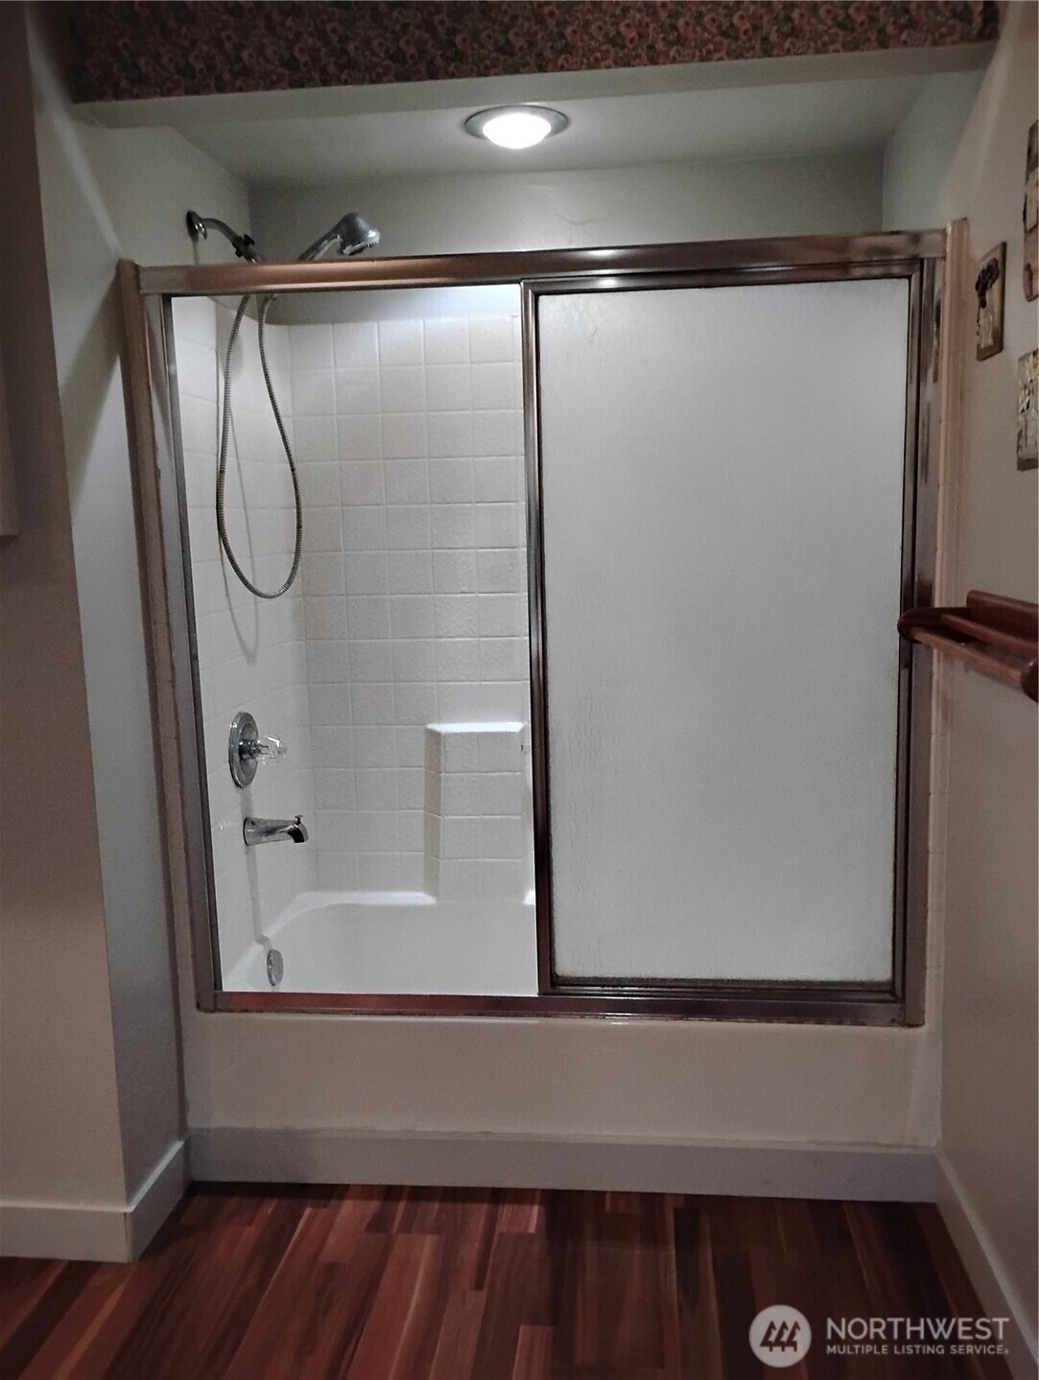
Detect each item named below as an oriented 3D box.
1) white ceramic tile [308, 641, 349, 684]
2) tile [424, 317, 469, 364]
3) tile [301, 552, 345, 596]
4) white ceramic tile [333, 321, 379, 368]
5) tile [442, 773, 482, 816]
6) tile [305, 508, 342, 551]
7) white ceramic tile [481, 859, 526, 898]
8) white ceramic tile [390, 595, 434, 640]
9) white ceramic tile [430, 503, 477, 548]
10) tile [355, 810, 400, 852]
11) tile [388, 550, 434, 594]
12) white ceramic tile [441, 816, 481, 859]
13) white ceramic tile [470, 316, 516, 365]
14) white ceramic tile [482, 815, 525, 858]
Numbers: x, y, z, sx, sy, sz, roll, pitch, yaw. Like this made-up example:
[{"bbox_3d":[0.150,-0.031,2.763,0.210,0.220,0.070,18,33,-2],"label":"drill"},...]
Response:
[{"bbox_3d":[-0.490,-0.071,2.870,0.109,0.109,0.010,-1,9,5],"label":"white ceramic tile"},{"bbox_3d":[-0.177,-0.854,2.730,0.111,0.111,0.010,-1,9,5],"label":"tile"},{"bbox_3d":[-0.495,-0.291,2.823,0.109,0.109,0.010,-1,9,5],"label":"tile"},{"bbox_3d":[-0.399,-0.848,2.742,0.109,0.109,0.010,-1,9,5],"label":"white ceramic tile"},{"bbox_3d":[-0.146,0.267,2.792,0.094,0.109,0.010,-1,8,6],"label":"tile"},{"bbox_3d":[-0.502,-0.404,2.830,0.111,0.111,0.010,-1,9,5],"label":"tile"},{"bbox_3d":[-0.041,0.480,2.813,0.101,0.098,0.010,-1,8,6],"label":"white ceramic tile"},{"bbox_3d":[-0.271,-0.185,2.832,0.109,0.109,0.010,-1,9,5],"label":"white ceramic tile"},{"bbox_3d":[-0.165,-0.406,2.778,0.109,0.109,0.010,-1,9,5],"label":"white ceramic tile"},{"bbox_3d":[-0.366,0.369,2.914,0.109,0.109,0.010,-1,9,5],"label":"tile"},{"bbox_3d":[-0.274,-0.296,2.828,0.111,0.111,0.010,-1,9,5],"label":"tile"},{"bbox_3d":[-0.145,0.377,2.823,0.095,0.109,0.010,-1,8,5],"label":"white ceramic tile"},{"bbox_3d":[-0.066,-0.852,2.710,0.109,0.109,0.010,-1,9,5],"label":"white ceramic tile"},{"bbox_3d":[-0.042,0.376,2.809,0.109,0.109,0.010,-1,9,5],"label":"white ceramic tile"}]

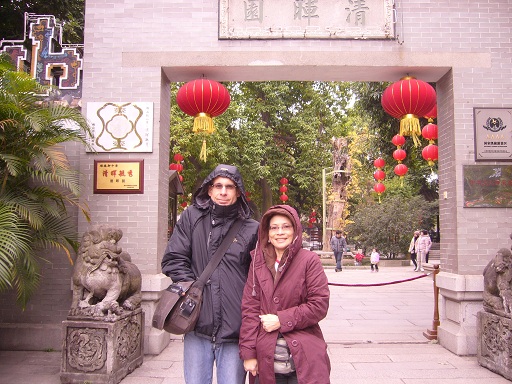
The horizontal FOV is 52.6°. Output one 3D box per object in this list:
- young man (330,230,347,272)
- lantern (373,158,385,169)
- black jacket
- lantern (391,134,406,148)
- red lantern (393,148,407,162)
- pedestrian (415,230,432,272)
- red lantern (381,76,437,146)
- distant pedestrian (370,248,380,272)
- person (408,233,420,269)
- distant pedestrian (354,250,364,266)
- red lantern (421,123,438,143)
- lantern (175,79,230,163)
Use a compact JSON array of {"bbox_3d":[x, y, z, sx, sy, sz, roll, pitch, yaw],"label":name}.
[{"bbox_3d":[3.323,2.391,20.800,0.620,1.670,0.420,0,-5,3],"label":"young man"},{"bbox_3d":[3.736,-0.850,15.600,0.340,0.320,0.340,0,-5,0],"label":"lantern"},{"bbox_3d":[-0.263,0.359,3.020,0.580,1.040,0.360,-1,-5,9],"label":"black jacket"},{"bbox_3d":[3.651,-1.298,13.200,0.340,0.320,0.340,0,-5,0],"label":"lantern"},{"bbox_3d":[3.674,-0.936,13.200,0.340,0.320,0.340,0,-5,0],"label":"red lantern"},{"bbox_3d":[6.710,2.382,20.800,0.600,1.670,0.380,-2,-5,27],"label":"pedestrian"},{"bbox_3d":[1.983,-1.034,6.700,0.710,0.920,0.710,0,-5,0],"label":"red lantern"},{"bbox_3d":[4.778,2.763,20.700,0.400,0.930,0.290,-1,-5,14],"label":"distant pedestrian"},{"bbox_3d":[6.462,2.405,21.000,0.520,1.640,0.380,0,-5,0],"label":"person"},{"bbox_3d":[4.298,2.745,21.500,0.420,0.720,0.280,0,-5,6],"label":"distant pedestrian"},{"bbox_3d":[3.220,-1.092,9.500,0.340,0.340,0.340,0,-5,0],"label":"red lantern"},{"bbox_3d":[-0.676,-0.931,6.720,0.700,1.060,0.700,0,-5,0],"label":"lantern"}]

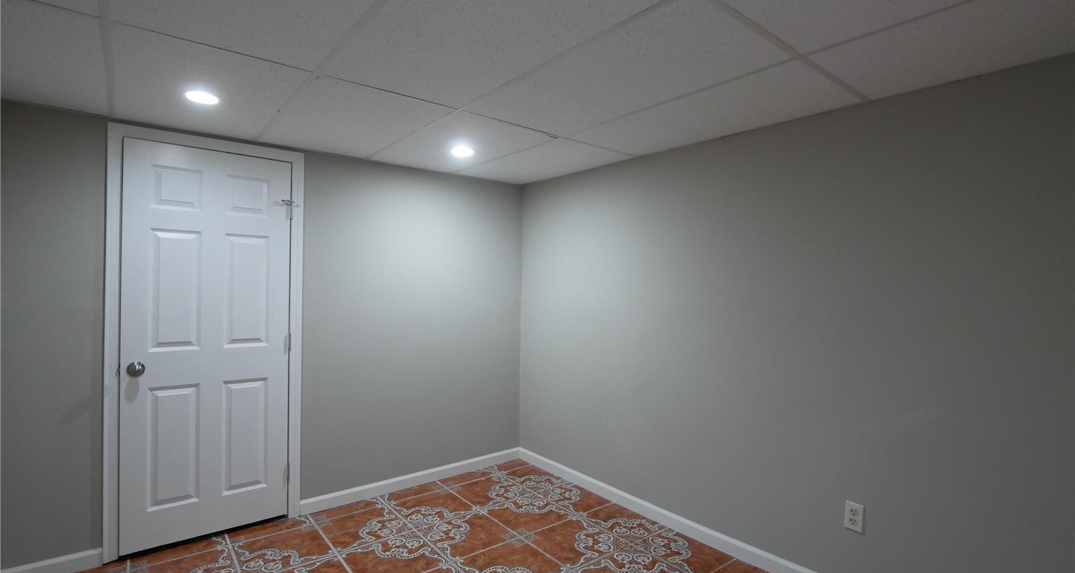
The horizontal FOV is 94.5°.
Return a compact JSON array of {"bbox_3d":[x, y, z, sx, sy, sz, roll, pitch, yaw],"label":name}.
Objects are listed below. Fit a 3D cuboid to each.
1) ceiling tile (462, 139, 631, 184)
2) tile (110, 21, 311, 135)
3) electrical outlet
[{"bbox_3d":[0.009,-0.812,3.315,0.619,0.018,1.156,0,0,-39],"label":"ceiling tile"},{"bbox_3d":[-1.437,-0.822,2.147,0.600,0.018,1.156,0,0,-39],"label":"tile"},{"bbox_3d":[1.351,0.986,2.125,0.008,0.114,0.070,0,0,-39],"label":"electrical outlet"}]

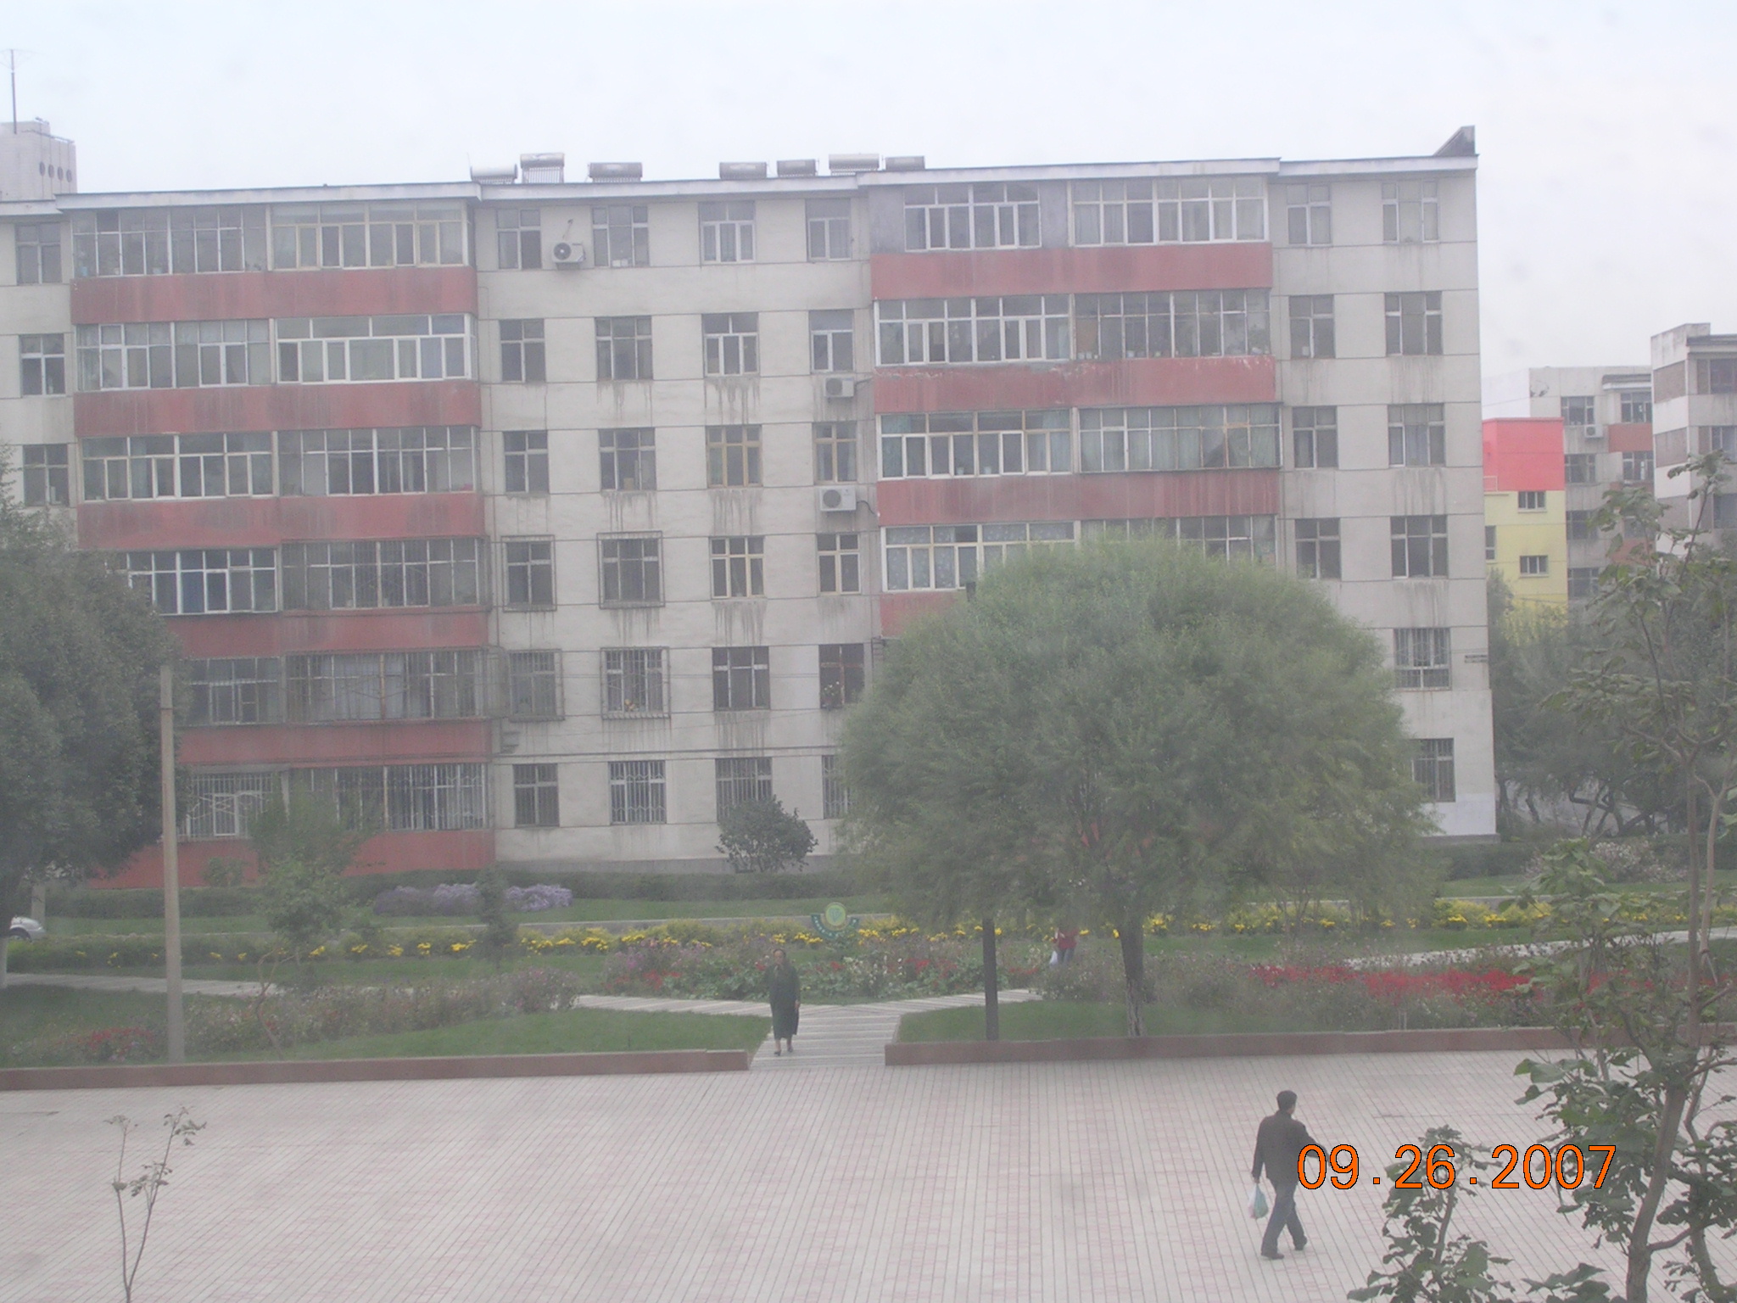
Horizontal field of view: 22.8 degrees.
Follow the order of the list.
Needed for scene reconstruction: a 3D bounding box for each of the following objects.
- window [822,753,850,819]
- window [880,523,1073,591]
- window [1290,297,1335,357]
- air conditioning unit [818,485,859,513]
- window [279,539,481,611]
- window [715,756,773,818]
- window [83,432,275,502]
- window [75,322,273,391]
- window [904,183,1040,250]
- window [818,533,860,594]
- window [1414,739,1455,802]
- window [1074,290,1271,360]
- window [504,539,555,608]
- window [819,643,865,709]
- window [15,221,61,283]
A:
[{"bbox_3d":[-0.623,3.558,113.150,1.140,1.655,0.150,-2,1,2],"label":"window"},{"bbox_3d":[2.761,-2.389,107.740,4.699,1.559,0.150,-2,1,1],"label":"window"},{"bbox_3d":[11.171,-8.164,108.631,1.082,1.574,0.150,-2,1,1],"label":"window"},{"bbox_3d":[-0.761,-3.891,109.981,0.949,0.664,0.360,-2,0,0],"label":"air conditioning unit"},{"bbox_3d":[-12.242,-1.921,108.134,5.018,1.692,0.150,-2,1,1],"label":"window"},{"bbox_3d":[-3.135,3.415,108.606,1.411,1.554,0.150,-2,1,1],"label":"window"},{"bbox_3d":[-17.427,-4.648,109.093,4.790,1.646,0.200,-2,0,0],"label":"window"},{"bbox_3d":[-17.896,-7.620,111.153,4.950,1.711,0.200,-2,0,2],"label":"window"},{"bbox_3d":[2.571,-10.773,106.892,3.261,1.580,0.150,-2,1,1],"label":"window"},{"bbox_3d":[-0.747,-2.208,108.024,1.010,1.500,0.150,-2,1,1],"label":"window"},{"bbox_3d":[14.048,2.980,108.298,1.362,1.550,0.150,-2,1,1],"label":"window"},{"bbox_3d":[7.526,-8.097,106.846,4.825,1.569,0.150,-2,1,1],"label":"window"},{"bbox_3d":[-8.667,-1.993,110.248,1.232,1.767,0.150,-2,0,0],"label":"window"},{"bbox_3d":[-0.688,0.635,112.126,1.151,1.695,0.200,-2,0,2],"label":"window"},{"bbox_3d":[-20.855,-10.019,108.366,1.081,1.502,0.150,-2,1,1],"label":"window"}]

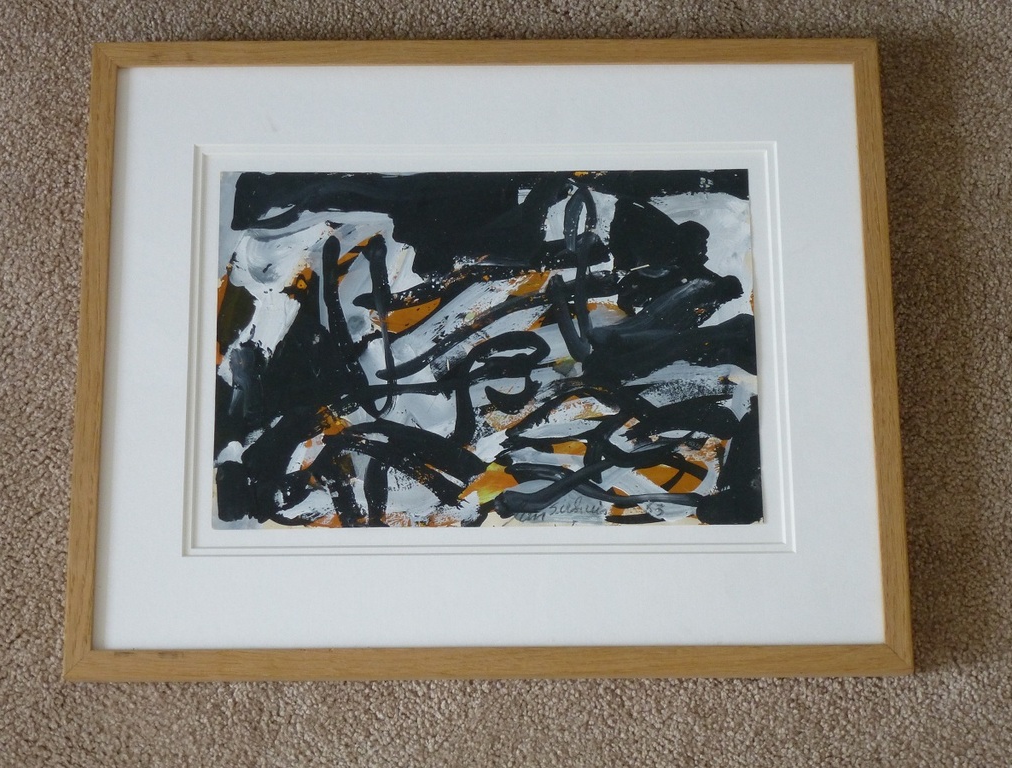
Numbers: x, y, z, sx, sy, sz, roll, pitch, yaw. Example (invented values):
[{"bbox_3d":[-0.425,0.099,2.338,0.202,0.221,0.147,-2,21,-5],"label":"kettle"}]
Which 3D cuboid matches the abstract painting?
[{"bbox_3d":[-0.012,-0.023,1.085,0.324,0.010,0.221,0,77,-1],"label":"abstract painting"}]

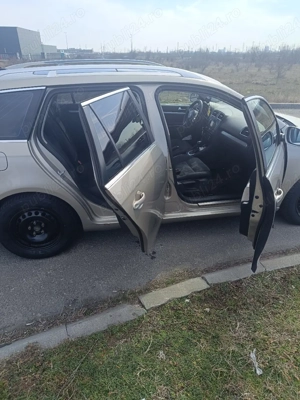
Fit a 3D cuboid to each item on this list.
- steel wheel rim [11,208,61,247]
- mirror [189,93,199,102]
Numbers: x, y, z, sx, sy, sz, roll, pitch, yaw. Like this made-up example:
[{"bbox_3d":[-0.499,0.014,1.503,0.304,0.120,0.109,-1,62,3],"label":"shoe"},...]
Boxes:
[{"bbox_3d":[-0.963,0.219,2.384,0.416,0.416,0.160,-5,28,-10],"label":"steel wheel rim"},{"bbox_3d":[0.613,-1.423,3.862,0.130,0.165,0.220,-5,28,-10],"label":"mirror"}]

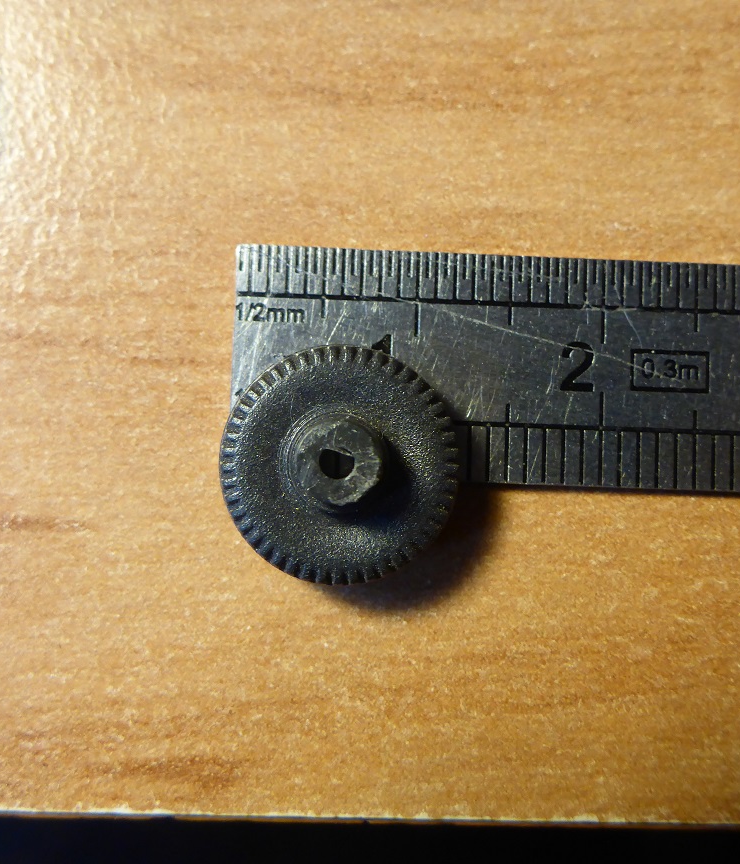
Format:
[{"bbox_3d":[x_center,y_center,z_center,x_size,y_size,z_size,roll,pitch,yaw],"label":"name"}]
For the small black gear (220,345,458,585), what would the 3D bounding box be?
[{"bbox_3d":[-0.002,0.002,0.048,0.012,0.003,0.012,0,85,-1],"label":"small black gear"}]

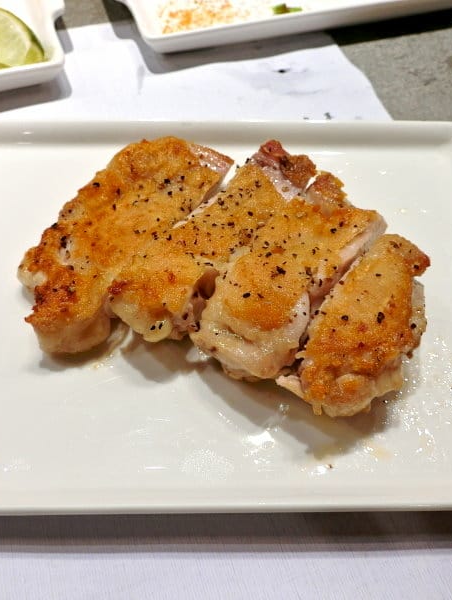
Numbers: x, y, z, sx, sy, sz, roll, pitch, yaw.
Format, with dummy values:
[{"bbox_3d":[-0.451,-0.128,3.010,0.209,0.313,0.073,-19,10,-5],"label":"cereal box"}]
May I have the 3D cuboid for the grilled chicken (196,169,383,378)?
[{"bbox_3d":[0.031,-0.015,0.241,0.046,0.025,0.102,31,61,18],"label":"grilled chicken"}]

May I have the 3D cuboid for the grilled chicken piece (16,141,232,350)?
[{"bbox_3d":[-0.046,-0.033,0.253,0.054,0.024,0.119,25,60,15],"label":"grilled chicken piece"}]

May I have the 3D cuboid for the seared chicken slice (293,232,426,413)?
[{"bbox_3d":[0.058,0.008,0.227,0.041,0.024,0.081,28,61,17],"label":"seared chicken slice"}]

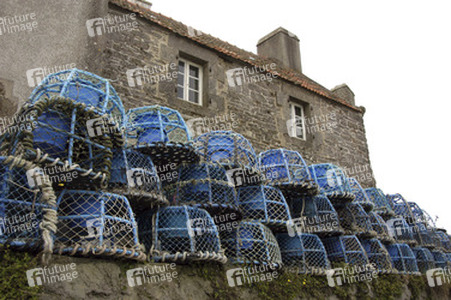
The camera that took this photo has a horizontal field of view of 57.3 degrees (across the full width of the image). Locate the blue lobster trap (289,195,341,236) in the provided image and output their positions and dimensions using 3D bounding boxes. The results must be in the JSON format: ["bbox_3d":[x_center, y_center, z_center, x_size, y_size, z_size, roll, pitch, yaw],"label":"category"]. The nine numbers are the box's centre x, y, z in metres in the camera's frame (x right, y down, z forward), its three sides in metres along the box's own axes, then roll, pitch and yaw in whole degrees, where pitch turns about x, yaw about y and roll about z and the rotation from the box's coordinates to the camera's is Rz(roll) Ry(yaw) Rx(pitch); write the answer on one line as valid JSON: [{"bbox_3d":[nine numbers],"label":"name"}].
[{"bbox_3d":[1.024,0.776,4.765,0.640,0.423,0.640,0,-20,0],"label":"blue lobster trap"}]

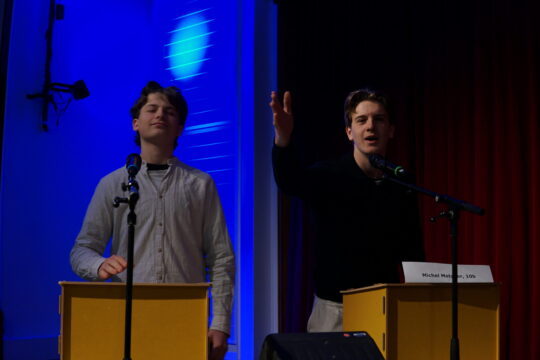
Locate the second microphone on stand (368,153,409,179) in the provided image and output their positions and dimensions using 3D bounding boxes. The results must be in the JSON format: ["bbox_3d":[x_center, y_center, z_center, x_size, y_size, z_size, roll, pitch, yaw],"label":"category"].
[{"bbox_3d":[0.395,-0.047,2.237,0.050,0.050,0.250,3,15,-21],"label":"second microphone on stand"}]

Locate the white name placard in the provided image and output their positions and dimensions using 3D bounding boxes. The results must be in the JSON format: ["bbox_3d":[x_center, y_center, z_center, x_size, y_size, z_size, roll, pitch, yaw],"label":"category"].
[{"bbox_3d":[0.554,0.297,2.100,0.297,0.080,0.060,2,-7,-14],"label":"white name placard"}]

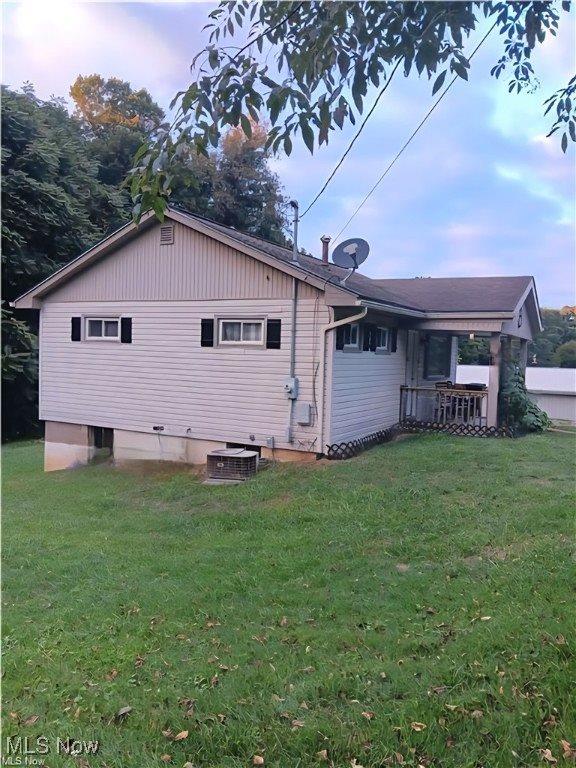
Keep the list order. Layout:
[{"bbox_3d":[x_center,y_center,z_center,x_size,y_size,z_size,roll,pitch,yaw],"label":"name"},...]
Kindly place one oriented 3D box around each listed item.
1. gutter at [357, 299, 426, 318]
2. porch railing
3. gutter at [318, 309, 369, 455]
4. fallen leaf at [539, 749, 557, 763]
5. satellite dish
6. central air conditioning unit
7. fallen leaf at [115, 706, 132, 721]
[{"bbox_3d":[2.099,-1.386,10.904,0.120,0.120,3.700,4,4,28],"label":"gutter"},{"bbox_3d":[3.483,0.533,12.981,1.930,0.820,0.090,4,4,28],"label":"porch railing"},{"bbox_3d":[0.942,-0.037,9.709,0.850,2.550,0.100,4,4,28],"label":"gutter"},{"bbox_3d":[0.972,1.391,2.159,0.065,0.030,0.055,2,4,0],"label":"fallen leaf"},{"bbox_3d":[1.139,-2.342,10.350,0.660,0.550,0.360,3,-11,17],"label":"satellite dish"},{"bbox_3d":[-0.987,1.457,10.310,0.720,0.430,0.660,2,4,13],"label":"central air conditioning unit"},{"bbox_3d":[-0.711,1.424,2.493,0.075,0.030,0.060,2,4,0],"label":"fallen leaf"}]

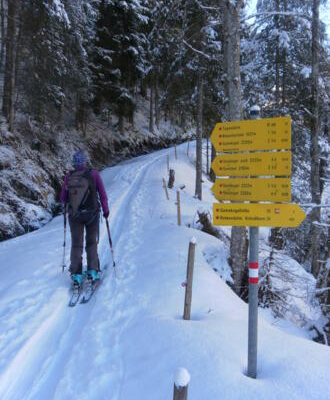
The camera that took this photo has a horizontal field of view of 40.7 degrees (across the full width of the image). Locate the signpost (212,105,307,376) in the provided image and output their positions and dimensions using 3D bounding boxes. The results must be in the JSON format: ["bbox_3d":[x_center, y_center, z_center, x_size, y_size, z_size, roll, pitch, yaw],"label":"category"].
[{"bbox_3d":[0.625,0.300,3.055,0.670,1.877,0.090,1,1,25],"label":"signpost"}]

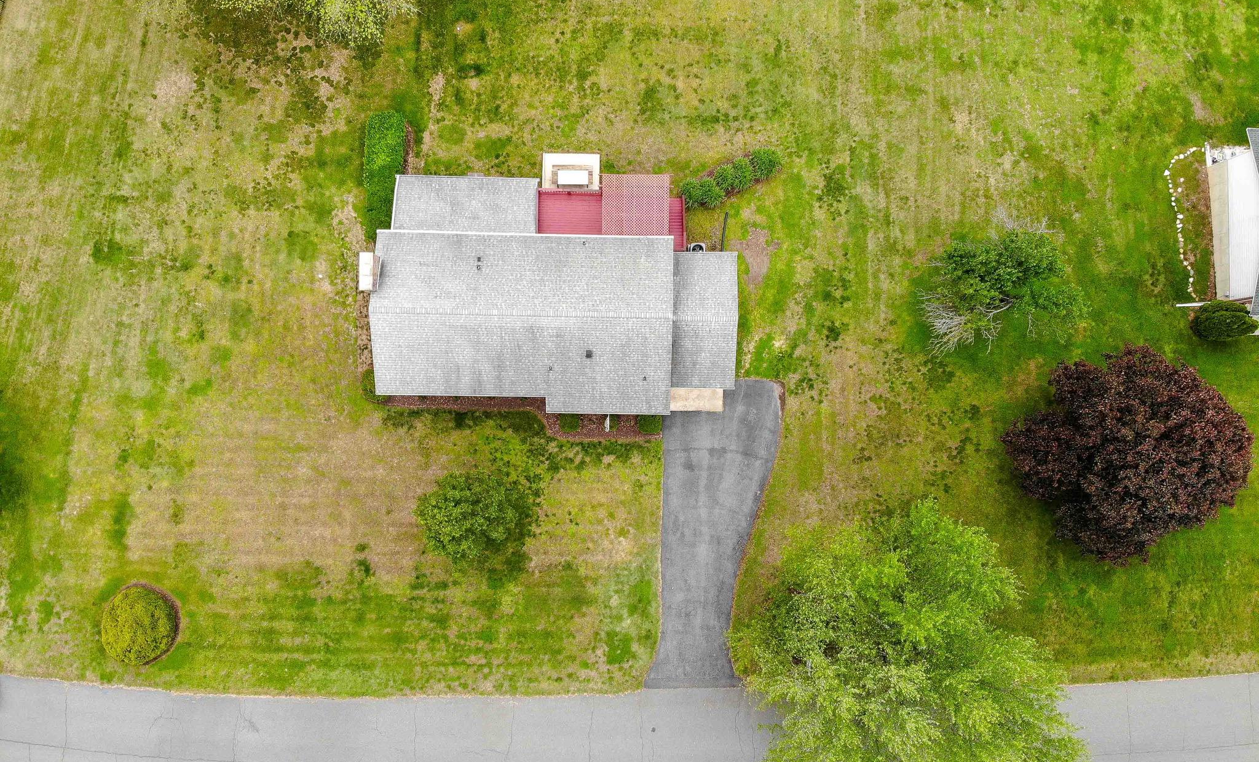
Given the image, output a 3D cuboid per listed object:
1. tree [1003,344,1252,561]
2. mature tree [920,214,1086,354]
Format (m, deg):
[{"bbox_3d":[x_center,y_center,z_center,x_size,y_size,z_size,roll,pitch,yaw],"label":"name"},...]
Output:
[{"bbox_3d":[25.600,3.650,45.700,11.900,9.500,11.200,0,90,0],"label":"tree"},{"bbox_3d":[20.056,-5.187,47.288,8.510,5.500,7.410,0,89,1],"label":"mature tree"}]

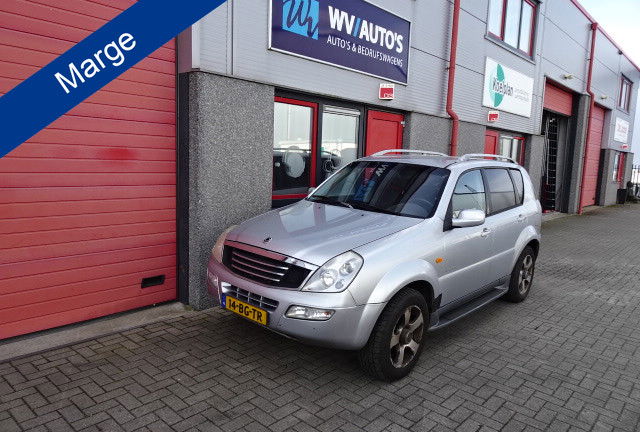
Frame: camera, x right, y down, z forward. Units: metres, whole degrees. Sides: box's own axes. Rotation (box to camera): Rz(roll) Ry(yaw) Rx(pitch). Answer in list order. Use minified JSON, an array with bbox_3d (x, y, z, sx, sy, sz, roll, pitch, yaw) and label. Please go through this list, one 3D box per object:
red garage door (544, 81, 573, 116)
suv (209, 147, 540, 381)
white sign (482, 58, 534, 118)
[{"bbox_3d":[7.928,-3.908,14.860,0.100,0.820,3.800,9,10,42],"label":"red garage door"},{"bbox_3d":[1.045,0.195,4.975,1.900,1.800,4.720,8,10,41],"label":"suv"},{"bbox_3d":[4.513,-2.974,10.553,0.070,1.010,3.040,9,10,42],"label":"white sign"}]

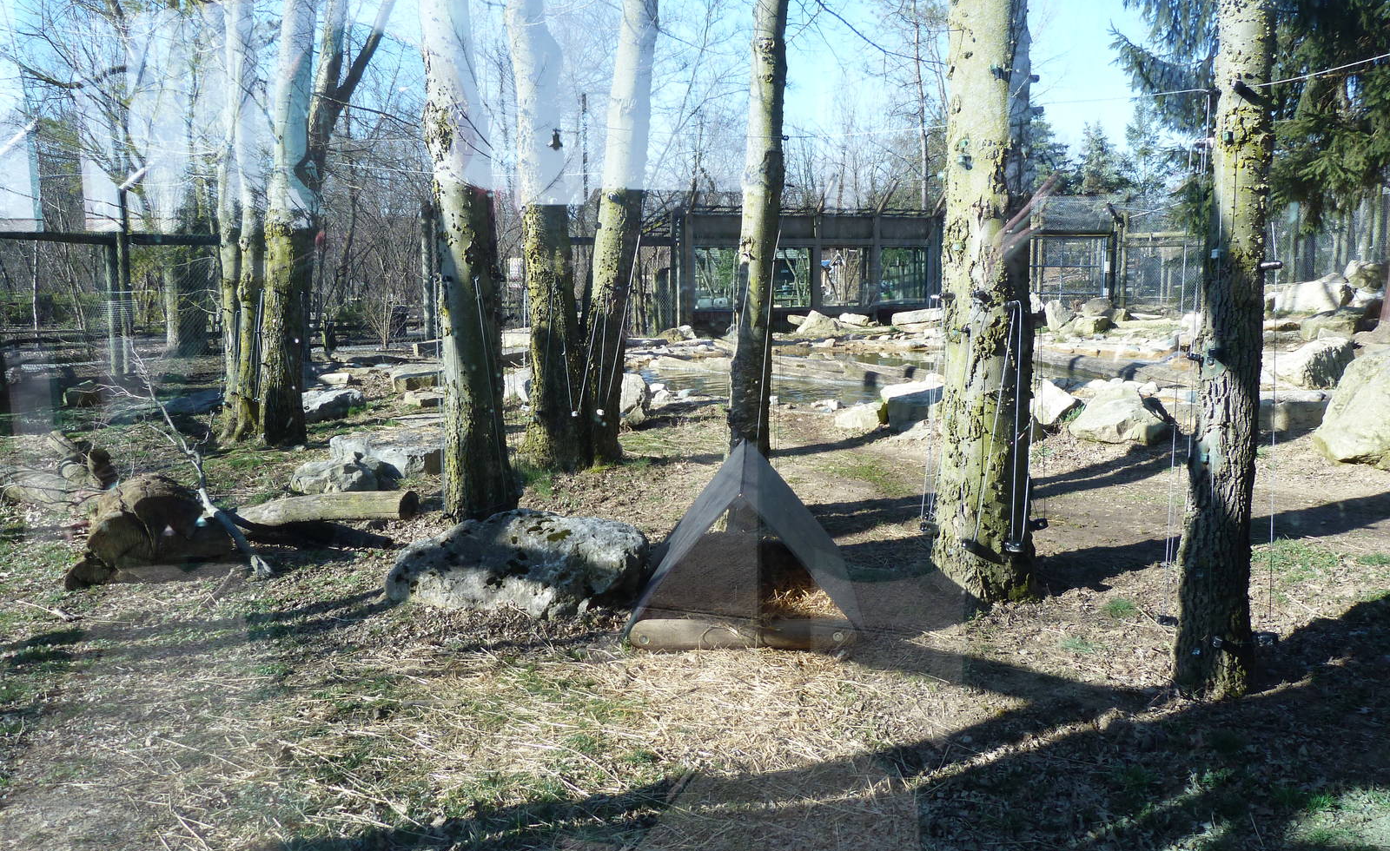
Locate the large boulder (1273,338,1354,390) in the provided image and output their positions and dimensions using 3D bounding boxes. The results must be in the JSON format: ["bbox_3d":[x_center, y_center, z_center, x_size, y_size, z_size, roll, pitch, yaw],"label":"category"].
[{"bbox_3d":[8.157,-0.816,13.316,0.956,0.678,0.669,0,8,0],"label":"large boulder"}]

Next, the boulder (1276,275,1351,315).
[{"bbox_3d":[12.630,-2.694,20.500,1.500,0.780,1.000,3,8,22],"label":"boulder"}]

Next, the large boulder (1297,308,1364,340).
[{"bbox_3d":[11.718,-1.851,18.500,1.100,0.550,0.800,4,8,27],"label":"large boulder"}]

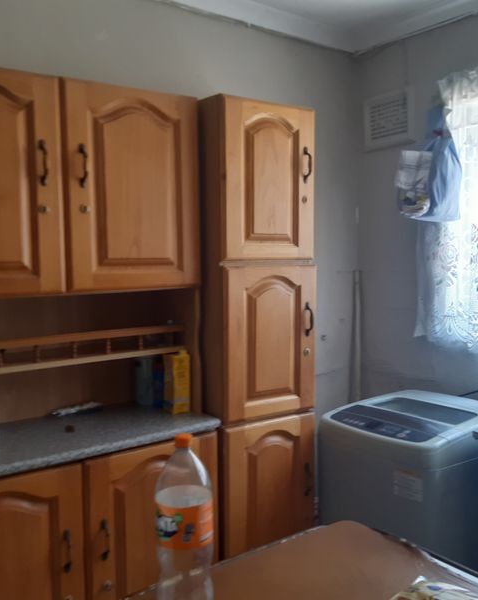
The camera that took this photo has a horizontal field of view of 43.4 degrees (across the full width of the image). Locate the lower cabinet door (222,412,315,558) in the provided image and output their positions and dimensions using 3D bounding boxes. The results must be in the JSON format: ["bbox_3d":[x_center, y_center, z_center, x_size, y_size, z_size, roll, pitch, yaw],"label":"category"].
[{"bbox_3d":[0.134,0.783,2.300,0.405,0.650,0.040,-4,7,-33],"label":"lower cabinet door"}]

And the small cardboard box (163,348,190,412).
[{"bbox_3d":[-0.214,0.266,1.990,0.055,0.205,0.092,-4,5,-35],"label":"small cardboard box"}]

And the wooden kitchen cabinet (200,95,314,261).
[{"bbox_3d":[-0.004,-0.394,2.123,0.367,0.509,0.405,-4,5,-35],"label":"wooden kitchen cabinet"}]

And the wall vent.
[{"bbox_3d":[0.631,-0.769,2.556,0.021,0.214,0.257,-4,5,-35],"label":"wall vent"}]

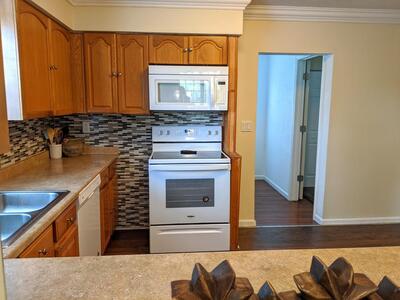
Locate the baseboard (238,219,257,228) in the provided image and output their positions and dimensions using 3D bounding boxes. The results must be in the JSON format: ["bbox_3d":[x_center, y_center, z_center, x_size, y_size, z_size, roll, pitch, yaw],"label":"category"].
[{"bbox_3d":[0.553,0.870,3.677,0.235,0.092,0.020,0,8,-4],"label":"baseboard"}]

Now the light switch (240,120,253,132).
[{"bbox_3d":[0.528,-0.265,3.516,0.126,0.119,0.015,0,8,-4],"label":"light switch"}]

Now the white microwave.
[{"bbox_3d":[-0.118,-0.622,3.221,0.761,0.419,0.400,0,8,-4],"label":"white microwave"}]

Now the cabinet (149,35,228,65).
[{"bbox_3d":[-0.119,-0.998,3.204,0.761,0.275,0.327,0,8,-4],"label":"cabinet"}]

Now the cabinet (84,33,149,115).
[{"bbox_3d":[-0.810,-0.753,3.186,0.614,0.759,0.327,0,8,-4],"label":"cabinet"}]

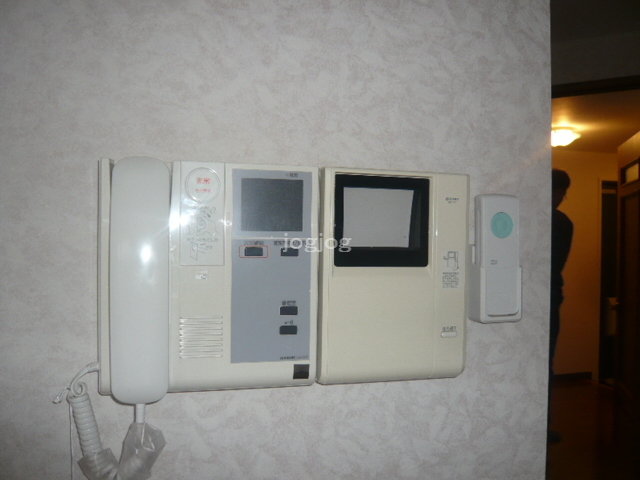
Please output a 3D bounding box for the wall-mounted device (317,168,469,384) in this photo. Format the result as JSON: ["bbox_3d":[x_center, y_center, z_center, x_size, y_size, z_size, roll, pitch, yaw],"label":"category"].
[{"bbox_3d":[0.082,0.037,0.545,0.165,0.215,0.029,1,0,-13],"label":"wall-mounted device"}]

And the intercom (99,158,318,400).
[{"bbox_3d":[-0.100,0.035,0.486,0.213,0.215,0.063,1,0,-13],"label":"intercom"}]

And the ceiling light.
[{"bbox_3d":[1.870,-0.784,4.000,0.300,0.130,0.300,1,-1,-12],"label":"ceiling light"}]

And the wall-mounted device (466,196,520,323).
[{"bbox_3d":[0.188,0.020,0.555,0.048,0.134,0.026,1,-1,-12],"label":"wall-mounted device"}]

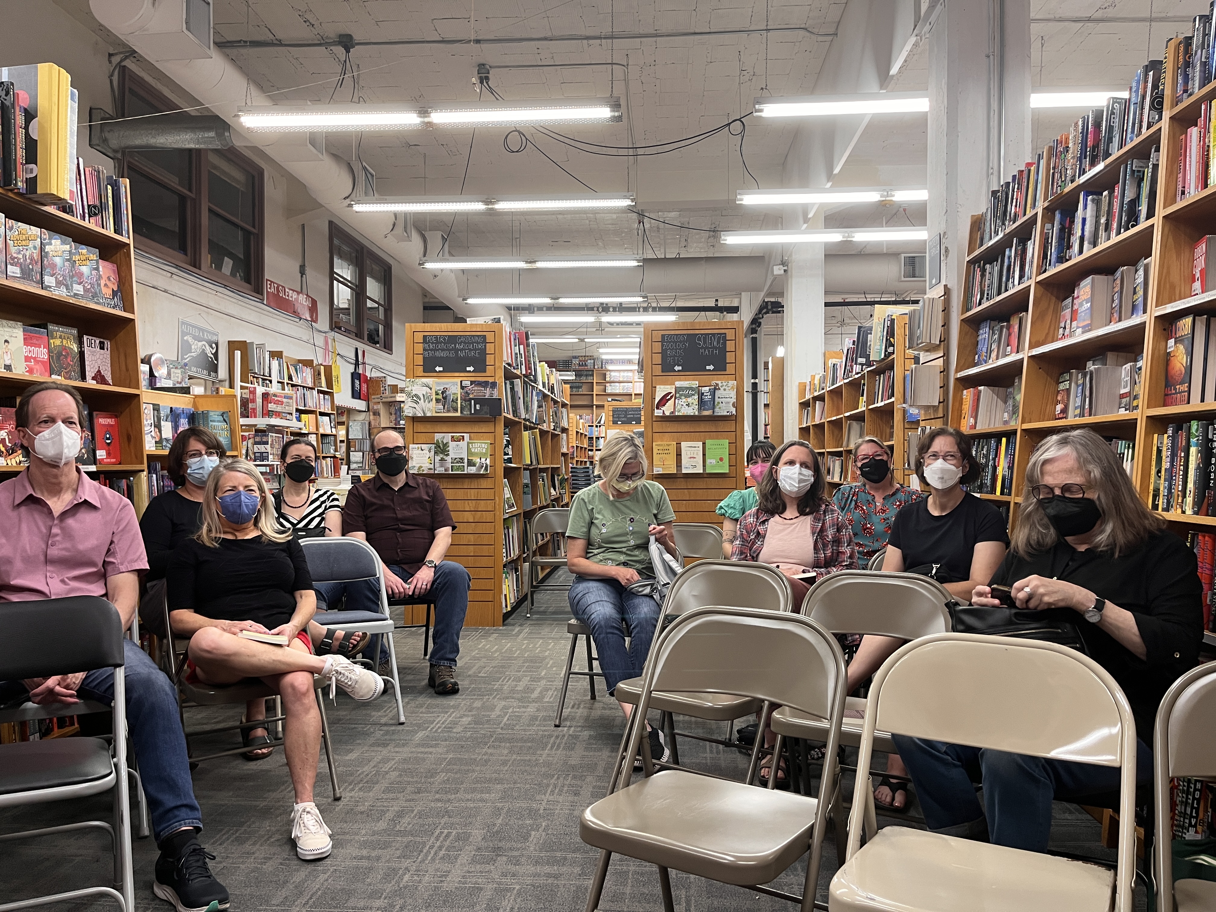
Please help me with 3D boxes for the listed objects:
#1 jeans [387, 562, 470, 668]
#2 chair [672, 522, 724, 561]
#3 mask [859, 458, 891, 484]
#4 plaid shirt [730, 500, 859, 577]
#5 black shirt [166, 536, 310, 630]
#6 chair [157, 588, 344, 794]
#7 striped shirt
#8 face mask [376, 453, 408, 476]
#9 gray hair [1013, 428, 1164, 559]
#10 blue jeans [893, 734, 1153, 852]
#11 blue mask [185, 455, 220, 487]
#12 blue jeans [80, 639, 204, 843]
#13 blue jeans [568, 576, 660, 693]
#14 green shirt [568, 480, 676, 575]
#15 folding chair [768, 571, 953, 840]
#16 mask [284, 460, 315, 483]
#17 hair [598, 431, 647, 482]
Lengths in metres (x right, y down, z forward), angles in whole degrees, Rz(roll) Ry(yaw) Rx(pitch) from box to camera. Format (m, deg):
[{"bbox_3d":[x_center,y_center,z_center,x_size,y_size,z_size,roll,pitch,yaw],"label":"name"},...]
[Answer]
[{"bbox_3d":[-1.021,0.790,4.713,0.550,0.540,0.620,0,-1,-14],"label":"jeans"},{"bbox_3d":[0.365,0.769,4.963,0.460,0.760,0.480,0,-1,20],"label":"chair"},{"bbox_3d":[1.238,0.069,4.250,0.150,0.120,0.090,-11,-1,16],"label":"mask"},{"bbox_3d":[0.732,0.441,3.580,0.490,0.540,0.320,0,-1,13],"label":"plaid shirt"},{"bbox_3d":[-1.230,0.470,3.080,0.480,0.440,0.320,0,-1,-26],"label":"black shirt"},{"bbox_3d":[-1.185,0.752,3.029,0.455,0.755,0.480,0,-1,-38],"label":"chair"},{"bbox_3d":[-1.581,0.369,4.640,0.410,0.460,0.260,0,-1,-25],"label":"striped shirt"},{"bbox_3d":[-1.112,0.044,4.700,0.160,0.120,0.090,0,-1,-22],"label":"face mask"},{"bbox_3d":[1.209,0.092,2.300,0.330,0.320,0.270,0,8,41],"label":"gray hair"},{"bbox_3d":[1.109,0.777,2.423,0.620,0.540,0.460,0,-1,-29],"label":"blue jeans"},{"bbox_3d":[-1.641,0.060,3.700,0.132,0.128,0.085,0,-1,-30],"label":"blue mask"},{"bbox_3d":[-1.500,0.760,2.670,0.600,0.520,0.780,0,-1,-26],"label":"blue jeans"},{"bbox_3d":[0.045,0.710,3.800,0.420,0.440,0.700,0,0,3],"label":"blue jeans"},{"bbox_3d":[0.060,0.320,3.970,0.460,0.440,0.300,0,0,-5],"label":"green shirt"},{"bbox_3d":[0.691,0.737,2.500,0.460,0.770,0.500,0,-1,30],"label":"folding chair"},{"bbox_3d":[-1.575,0.075,4.660,0.145,0.115,0.090,0,-1,-26],"label":"mask"},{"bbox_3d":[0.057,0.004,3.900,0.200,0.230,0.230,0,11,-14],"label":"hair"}]

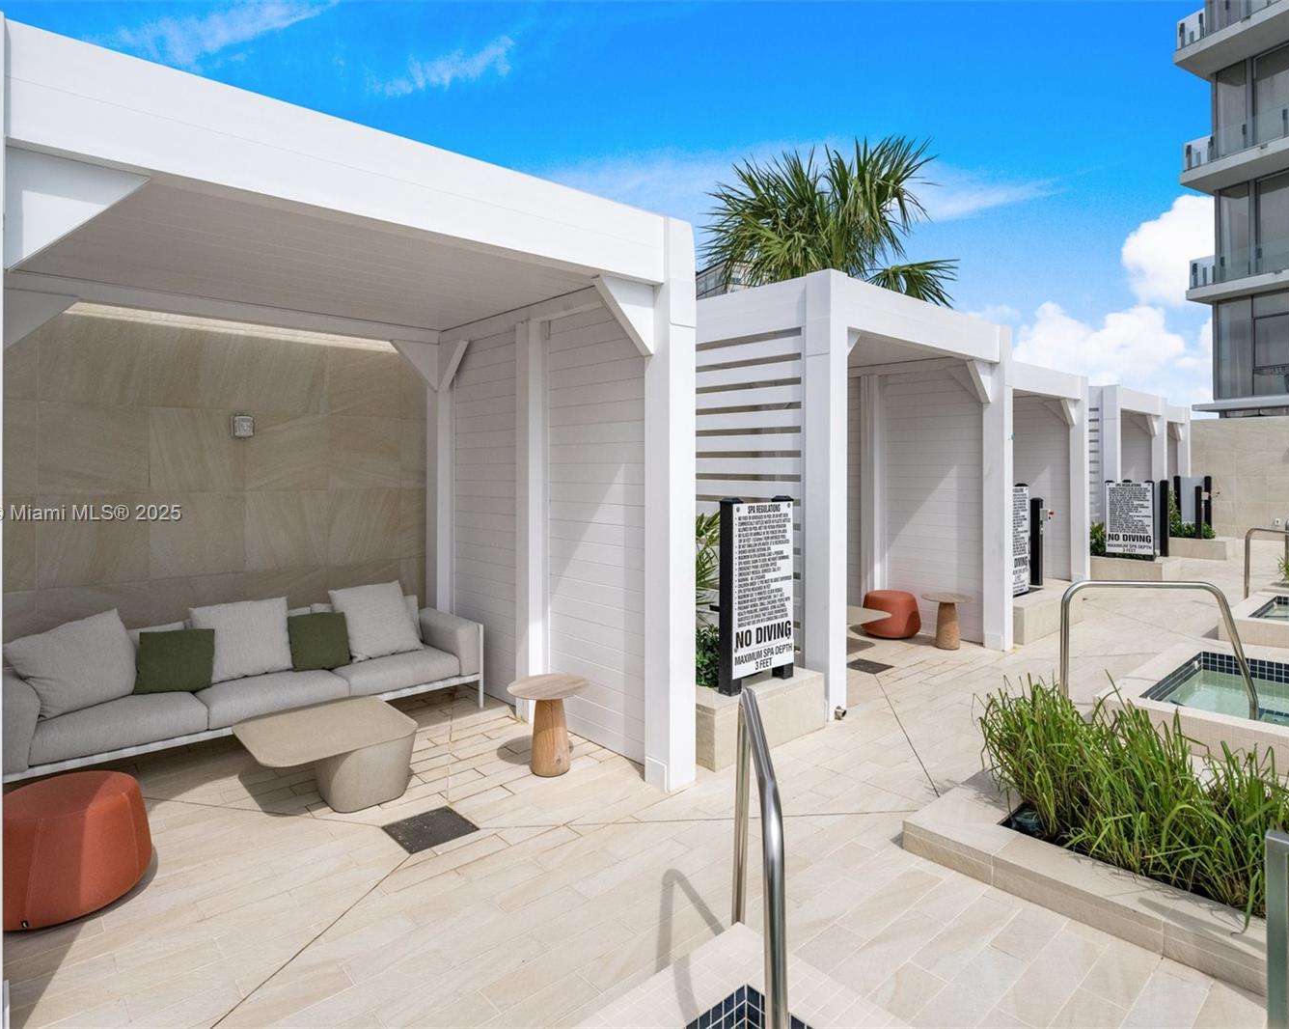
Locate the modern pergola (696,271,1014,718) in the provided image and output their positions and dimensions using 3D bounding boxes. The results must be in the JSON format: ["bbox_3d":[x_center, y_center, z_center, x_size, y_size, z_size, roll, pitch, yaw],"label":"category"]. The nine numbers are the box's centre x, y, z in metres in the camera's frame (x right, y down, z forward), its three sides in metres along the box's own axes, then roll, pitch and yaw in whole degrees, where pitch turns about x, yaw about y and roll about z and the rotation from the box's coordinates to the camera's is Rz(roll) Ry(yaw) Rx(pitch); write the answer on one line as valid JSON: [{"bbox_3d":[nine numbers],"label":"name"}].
[{"bbox_3d":[1.471,-0.285,7.190,3.140,3.131,2.954,-3,4,-42],"label":"modern pergola"}]

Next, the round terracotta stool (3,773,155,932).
[{"bbox_3d":[-2.444,1.378,3.077,0.623,0.411,0.623,-3,4,-42],"label":"round terracotta stool"}]

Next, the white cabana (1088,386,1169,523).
[{"bbox_3d":[8.094,-0.811,14.336,3.186,3.131,2.954,-3,4,-42],"label":"white cabana"}]

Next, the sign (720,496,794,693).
[{"bbox_3d":[0.745,0.496,4.802,0.664,1.233,0.127,-3,4,-42],"label":"sign"}]

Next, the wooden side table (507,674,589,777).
[{"bbox_3d":[-0.556,1.252,4.281,0.474,0.485,0.474,0,3,0],"label":"wooden side table"}]

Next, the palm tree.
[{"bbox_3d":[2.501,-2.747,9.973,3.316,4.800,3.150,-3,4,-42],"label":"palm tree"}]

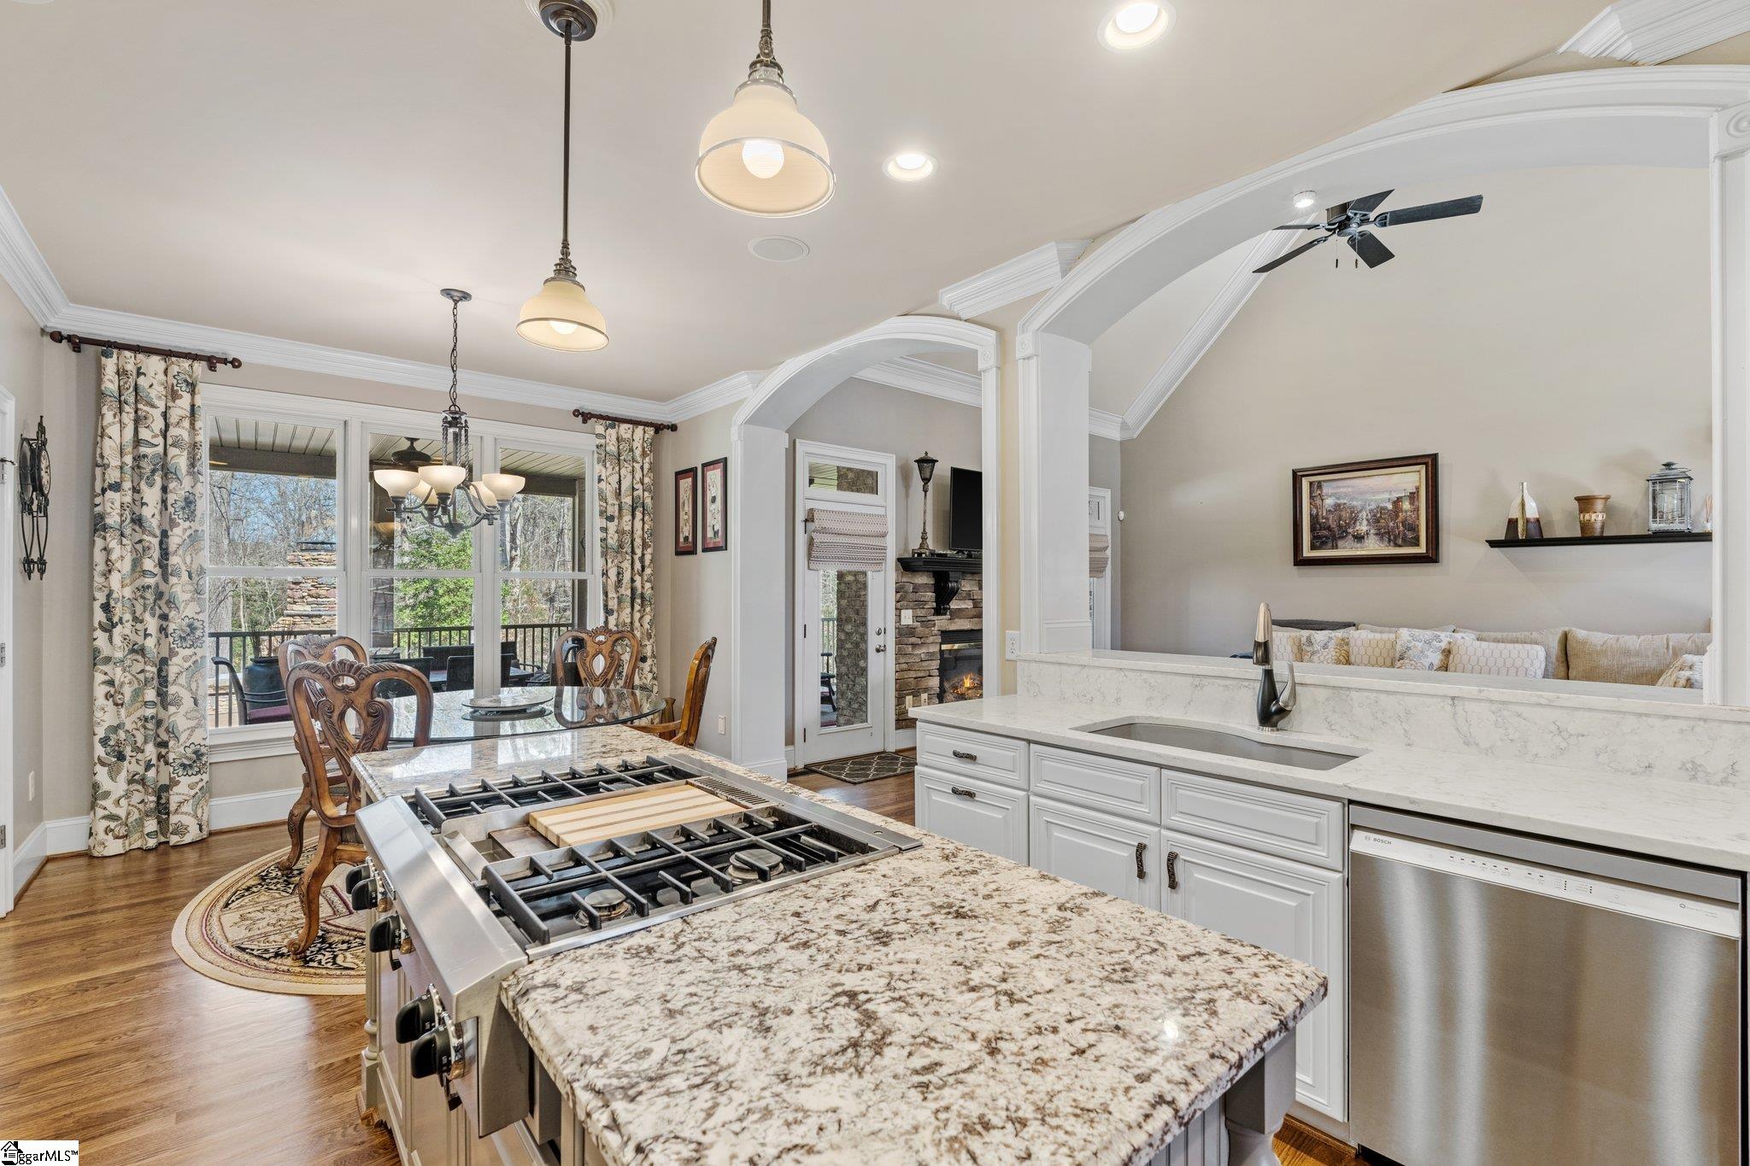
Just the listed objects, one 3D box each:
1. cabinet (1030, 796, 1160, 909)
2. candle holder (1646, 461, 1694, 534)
[{"bbox_3d":[0.858,0.981,2.493,0.580,0.598,0.448,0,-1,-40],"label":"cabinet"},{"bbox_3d":[5.442,-0.589,5.329,0.210,0.490,0.210,1,-1,-40],"label":"candle holder"}]

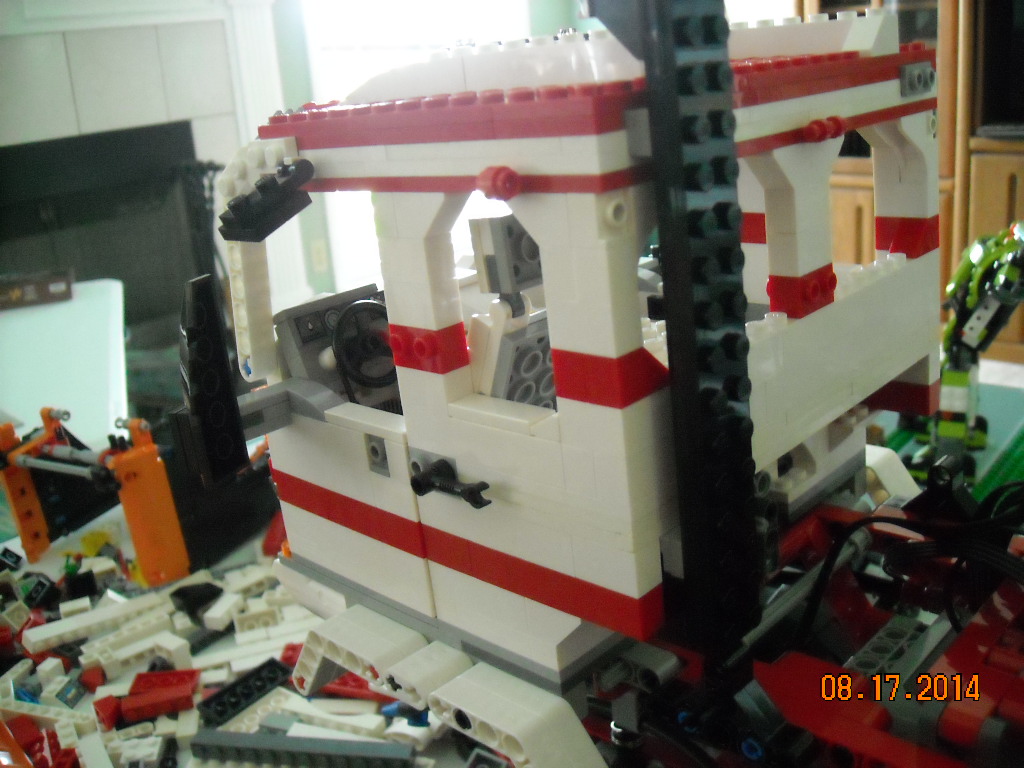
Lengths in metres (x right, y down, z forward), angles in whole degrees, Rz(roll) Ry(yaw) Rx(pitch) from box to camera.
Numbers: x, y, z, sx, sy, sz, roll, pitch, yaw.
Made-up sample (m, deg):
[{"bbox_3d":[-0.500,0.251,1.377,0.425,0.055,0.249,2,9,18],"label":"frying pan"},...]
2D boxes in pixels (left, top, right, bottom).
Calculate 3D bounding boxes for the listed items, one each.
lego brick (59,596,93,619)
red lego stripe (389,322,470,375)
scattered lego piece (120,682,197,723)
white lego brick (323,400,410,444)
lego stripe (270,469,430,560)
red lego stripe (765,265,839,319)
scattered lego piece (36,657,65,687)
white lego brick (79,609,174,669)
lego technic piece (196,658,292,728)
[{"bbox_3d":[-0.266,0.138,0.633,0.016,0.008,0.010,-13,31,-18],"label":"lego brick"},{"bbox_3d":[-0.018,-0.009,0.225,0.016,0.010,0.010,11,25,44],"label":"red lego stripe"},{"bbox_3d":[-0.170,0.155,0.498,0.032,0.009,0.008,-9,15,-17],"label":"scattered lego piece"},{"bbox_3d":[-0.033,0.009,0.250,0.008,0.003,0.032,-22,22,-39],"label":"white lego brick"},{"bbox_3d":[-0.041,0.031,0.269,0.008,0.010,0.064,-22,22,-39],"label":"lego stripe"},{"bbox_3d":[0.066,-0.022,0.233,0.011,0.010,0.016,11,25,44],"label":"red lego stripe"},{"bbox_3d":[-0.249,0.155,0.557,0.009,0.010,0.011,1,15,20],"label":"scattered lego piece"},{"bbox_3d":[-0.207,0.138,0.560,0.048,0.011,0.009,-19,21,-35],"label":"white lego brick"},{"bbox_3d":[-0.136,0.157,0.531,0.016,0.005,0.048,15,27,37],"label":"lego technic piece"}]

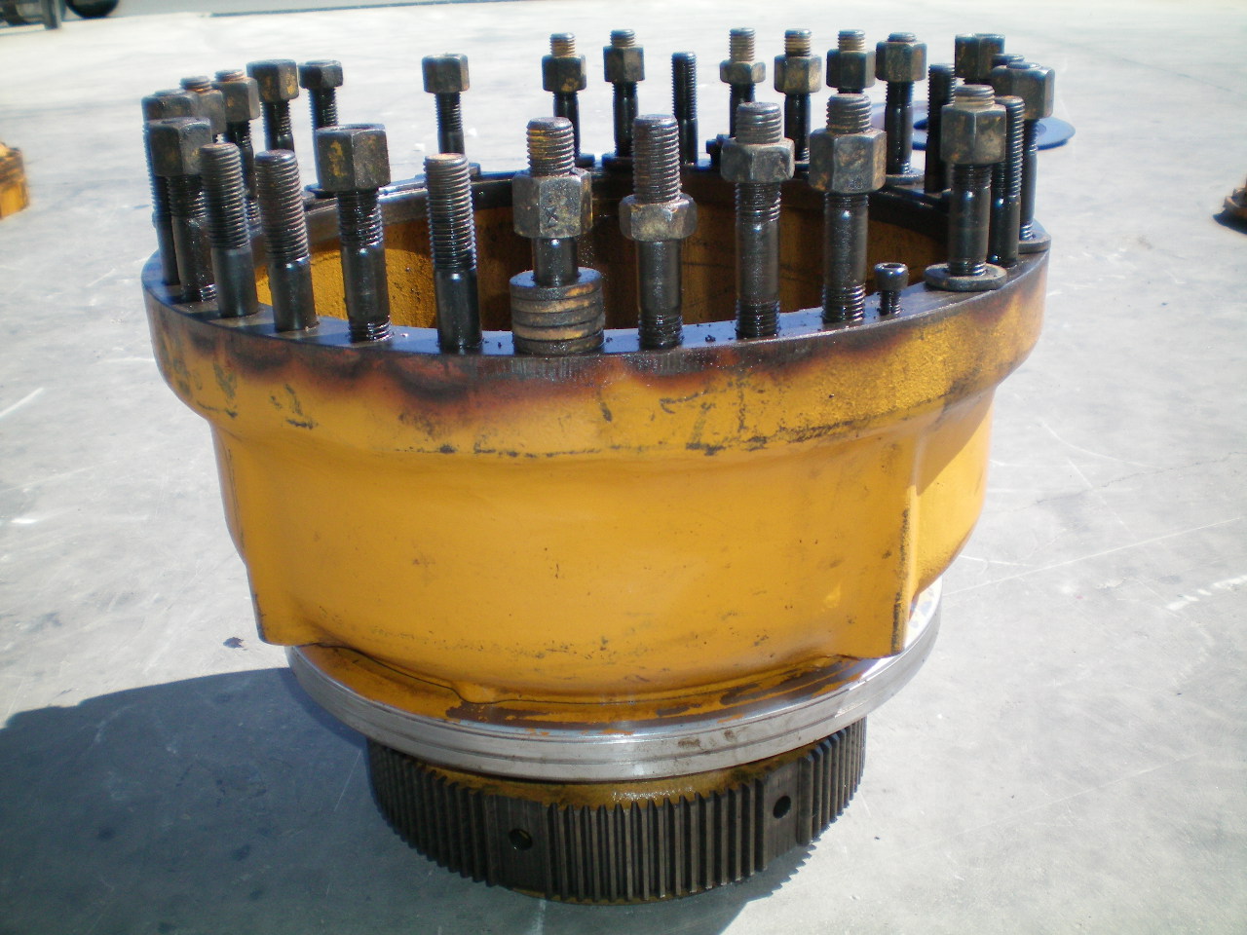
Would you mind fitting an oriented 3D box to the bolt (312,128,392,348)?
[{"bbox_3d":[-0.154,-0.136,0.803,0.042,0.123,0.046,-6,22,-10],"label":"bolt"}]

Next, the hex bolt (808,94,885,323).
[{"bbox_3d":[0.130,-0.149,0.794,0.044,0.128,0.039,1,21,9],"label":"hex bolt"}]

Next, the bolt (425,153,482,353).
[{"bbox_3d":[-0.095,-0.121,0.772,0.025,0.108,0.025,-5,21,-6],"label":"bolt"}]

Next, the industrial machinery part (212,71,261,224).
[{"bbox_3d":[-0.332,-0.278,1.181,0.045,0.118,0.045,-7,22,-14],"label":"industrial machinery part"}]

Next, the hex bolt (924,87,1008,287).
[{"bbox_3d":[0.219,-0.175,0.859,0.051,0.122,0.051,3,22,14],"label":"hex bolt"}]

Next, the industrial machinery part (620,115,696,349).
[{"bbox_3d":[0.021,-0.133,0.778,0.044,0.127,0.039,-1,22,2],"label":"industrial machinery part"}]

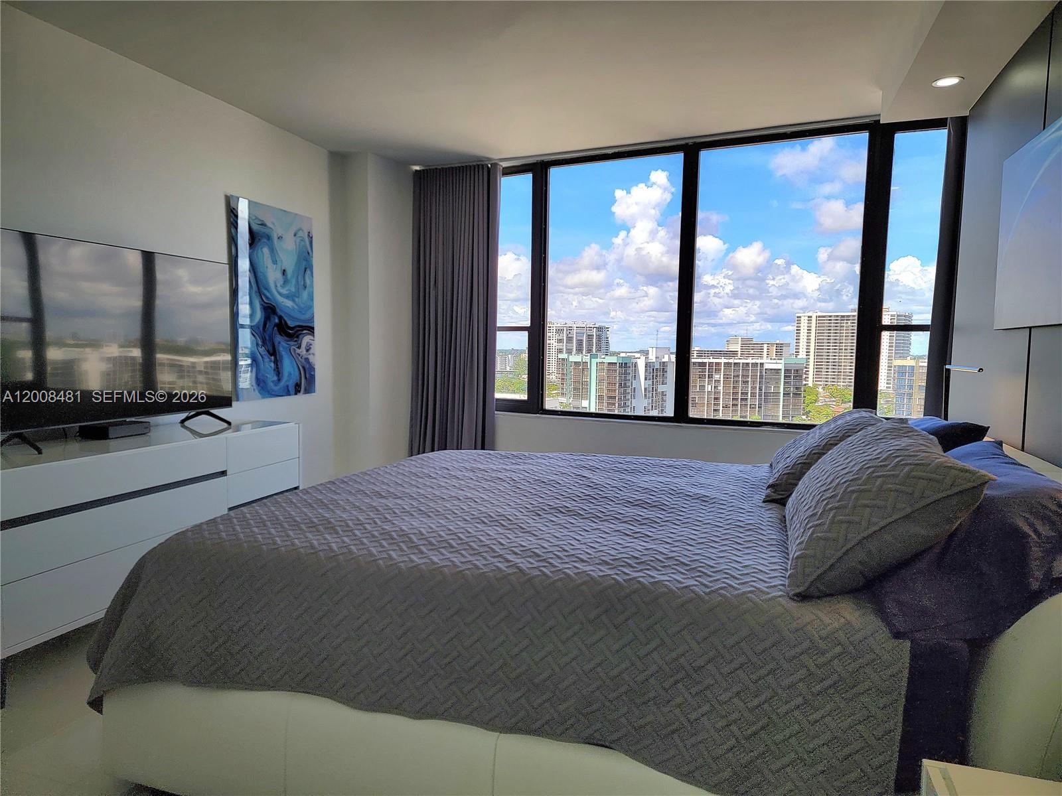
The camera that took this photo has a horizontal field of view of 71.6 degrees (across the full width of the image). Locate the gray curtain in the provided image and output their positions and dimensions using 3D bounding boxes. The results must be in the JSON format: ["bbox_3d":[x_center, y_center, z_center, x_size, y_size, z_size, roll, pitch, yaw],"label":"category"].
[{"bbox_3d":[-0.538,-0.401,5.158,0.698,2.395,0.140,3,4,25],"label":"gray curtain"}]

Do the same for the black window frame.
[{"bbox_3d":[0.939,-0.690,4.501,2.922,1.706,0.100,3,4,25],"label":"black window frame"}]

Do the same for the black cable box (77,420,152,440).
[{"bbox_3d":[-1.801,0.138,3.203,0.150,0.056,0.220,2,4,18],"label":"black cable box"}]

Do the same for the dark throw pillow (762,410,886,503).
[{"bbox_3d":[1.202,0.225,3.169,0.490,0.200,0.860,-42,-9,16],"label":"dark throw pillow"}]

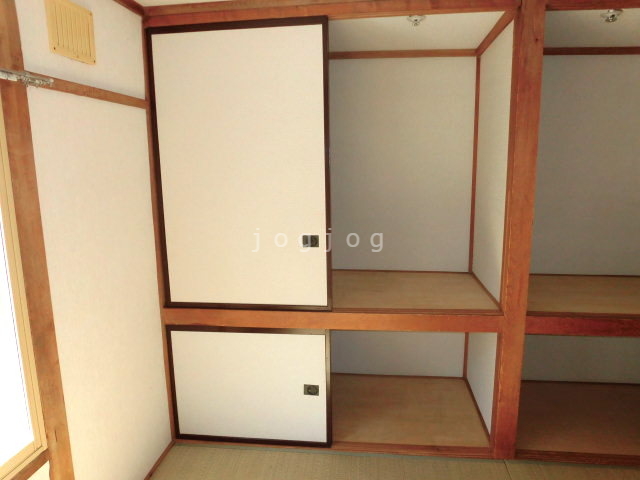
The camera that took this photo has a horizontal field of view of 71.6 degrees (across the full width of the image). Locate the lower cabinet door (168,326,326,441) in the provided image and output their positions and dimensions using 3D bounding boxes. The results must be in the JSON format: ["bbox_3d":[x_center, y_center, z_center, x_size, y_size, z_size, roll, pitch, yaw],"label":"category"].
[{"bbox_3d":[-0.376,0.780,2.380,0.870,0.655,0.030,0,9,7],"label":"lower cabinet door"}]

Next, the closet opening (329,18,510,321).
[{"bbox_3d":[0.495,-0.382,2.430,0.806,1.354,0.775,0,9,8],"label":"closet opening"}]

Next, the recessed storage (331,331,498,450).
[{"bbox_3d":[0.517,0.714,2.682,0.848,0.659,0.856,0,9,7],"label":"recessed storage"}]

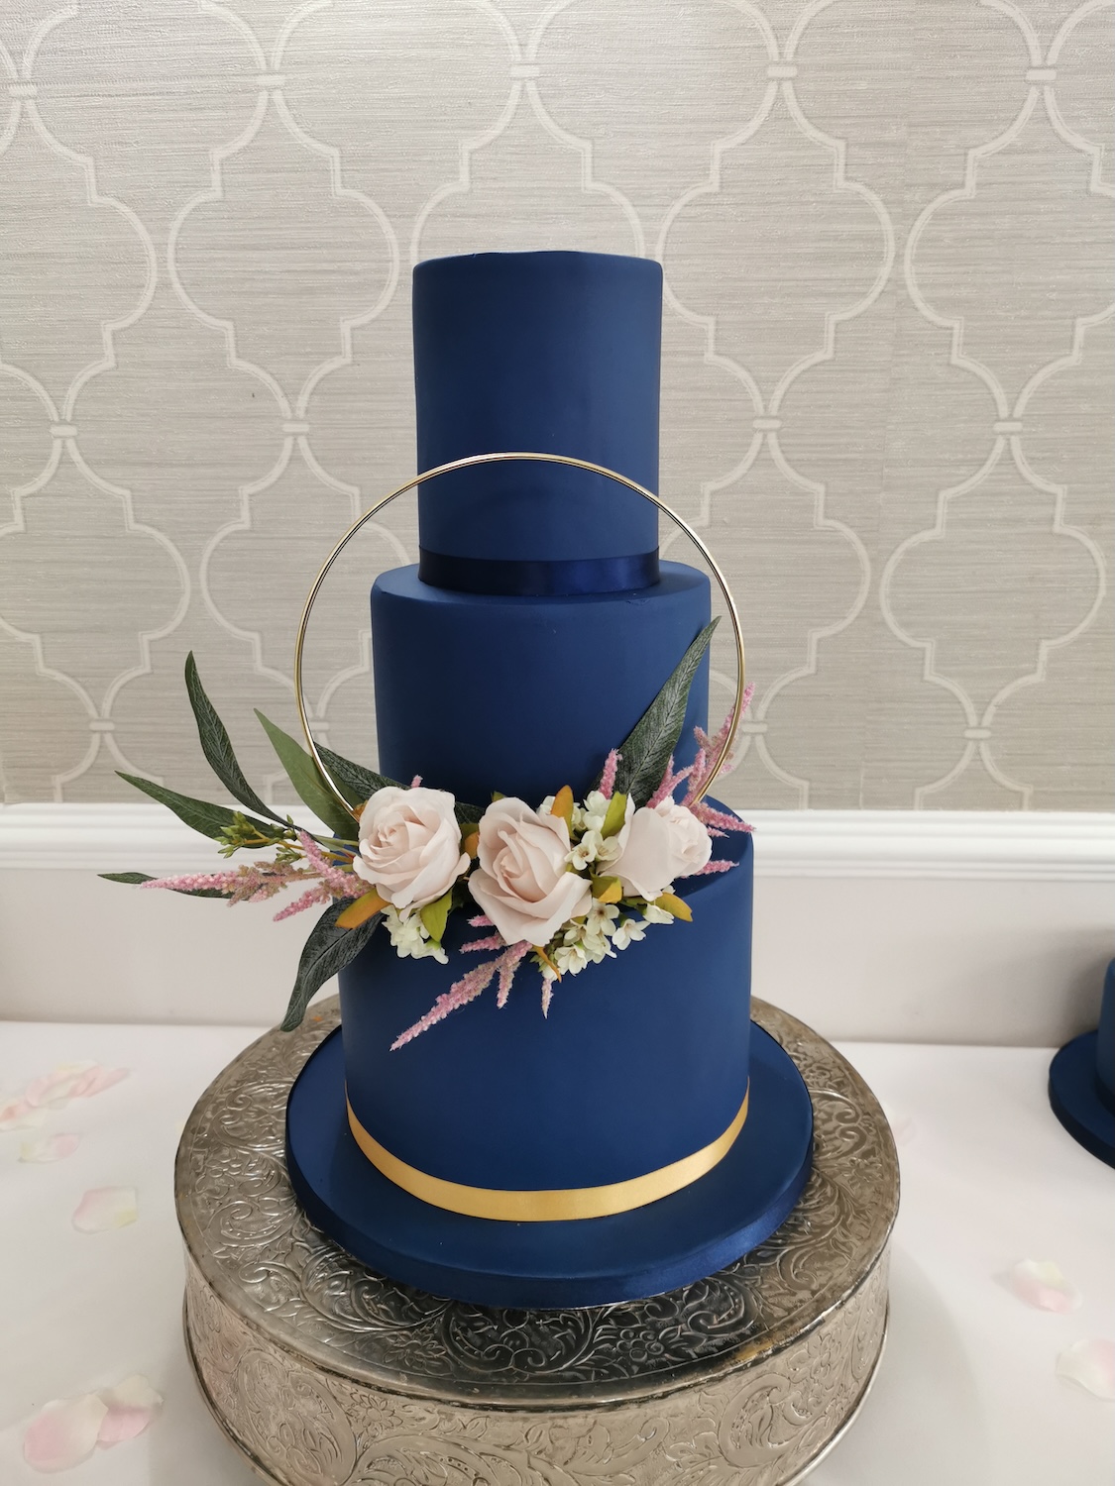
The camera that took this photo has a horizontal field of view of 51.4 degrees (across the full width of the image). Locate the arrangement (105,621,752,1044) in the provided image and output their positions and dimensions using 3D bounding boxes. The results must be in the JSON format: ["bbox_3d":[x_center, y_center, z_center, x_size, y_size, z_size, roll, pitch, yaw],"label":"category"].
[{"bbox_3d":[-0.055,0.037,0.482,0.271,0.165,0.130,-1,16,0],"label":"arrangement"}]

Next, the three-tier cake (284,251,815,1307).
[{"bbox_3d":[-0.007,-0.004,0.571,0.282,0.429,0.282,-1,16,0],"label":"three-tier cake"}]

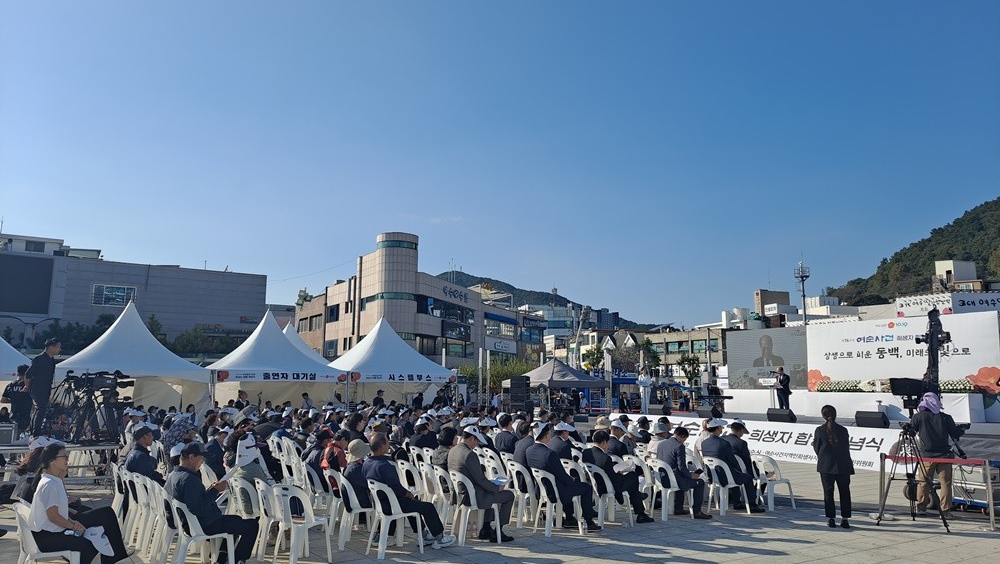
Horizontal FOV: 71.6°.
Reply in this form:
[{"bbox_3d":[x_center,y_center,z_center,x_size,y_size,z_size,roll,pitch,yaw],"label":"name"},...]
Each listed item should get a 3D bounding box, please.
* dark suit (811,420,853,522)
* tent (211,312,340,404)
[{"bbox_3d":[4.582,2.581,9.543,0.500,1.300,0.300,-3,-9,23],"label":"dark suit"},{"bbox_3d":[-9.641,3.720,28.607,5.050,5.000,5.050,6,-11,-33],"label":"tent"}]

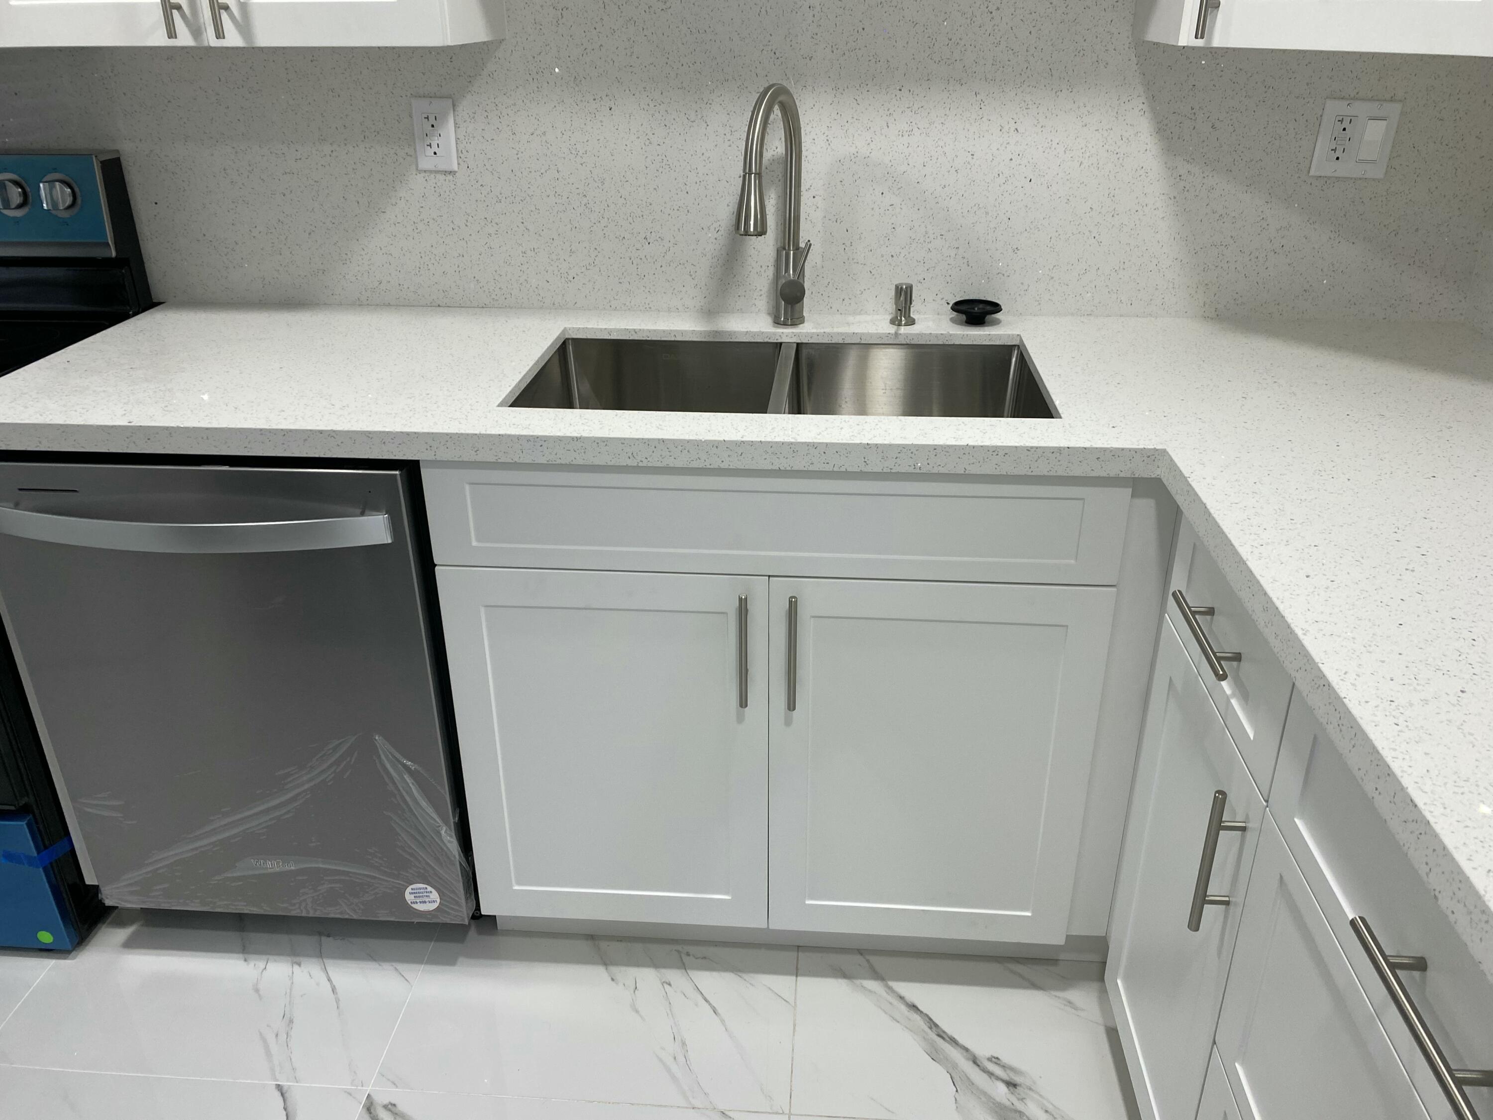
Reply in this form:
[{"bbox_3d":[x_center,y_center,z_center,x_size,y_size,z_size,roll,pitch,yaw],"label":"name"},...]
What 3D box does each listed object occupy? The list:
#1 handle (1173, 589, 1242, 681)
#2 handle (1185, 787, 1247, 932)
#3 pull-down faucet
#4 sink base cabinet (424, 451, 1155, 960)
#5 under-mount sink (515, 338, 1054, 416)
[{"bbox_3d":[0.488,0.076,1.181,0.036,0.013,0.170,2,26,5],"label":"handle"},{"bbox_3d":[0.476,0.309,1.129,0.036,0.169,0.013,2,26,5],"label":"handle"},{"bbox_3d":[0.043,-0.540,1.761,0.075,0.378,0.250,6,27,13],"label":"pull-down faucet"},{"bbox_3d":[0.074,0.141,1.868,0.945,0.865,0.580,2,26,5],"label":"sink base cabinet"},{"bbox_3d":[0.055,-0.172,1.725,0.770,0.220,0.440,2,26,5],"label":"under-mount sink"}]

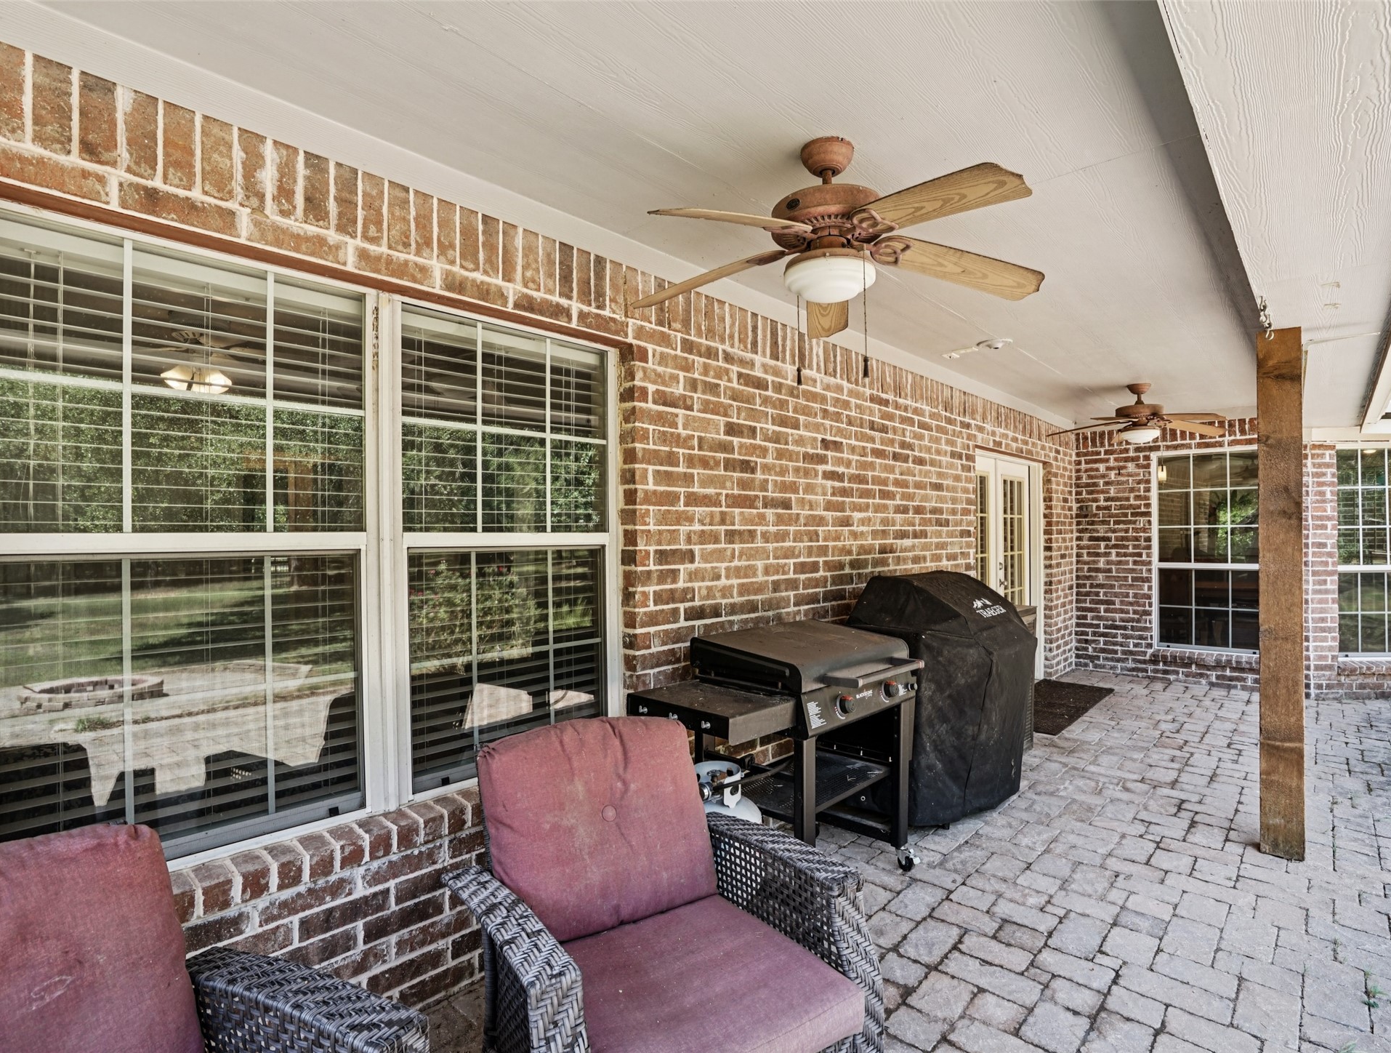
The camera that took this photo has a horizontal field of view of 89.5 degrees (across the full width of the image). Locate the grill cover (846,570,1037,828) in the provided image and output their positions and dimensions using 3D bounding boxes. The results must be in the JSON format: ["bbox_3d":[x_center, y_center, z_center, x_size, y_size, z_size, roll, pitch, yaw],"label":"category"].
[{"bbox_3d":[1.307,0.839,3.705,0.725,1.196,0.957,-1,0,42],"label":"grill cover"}]

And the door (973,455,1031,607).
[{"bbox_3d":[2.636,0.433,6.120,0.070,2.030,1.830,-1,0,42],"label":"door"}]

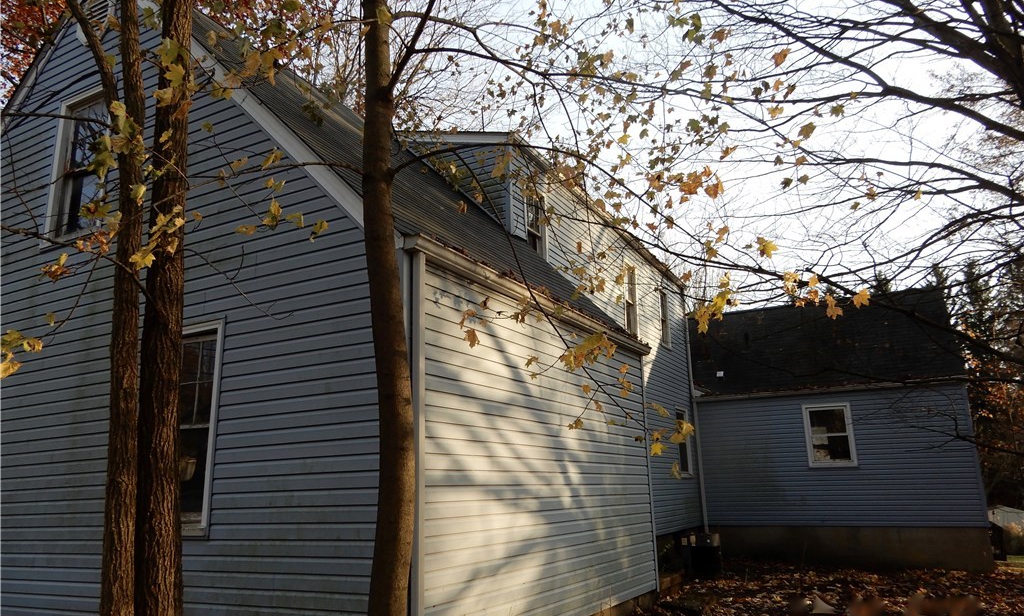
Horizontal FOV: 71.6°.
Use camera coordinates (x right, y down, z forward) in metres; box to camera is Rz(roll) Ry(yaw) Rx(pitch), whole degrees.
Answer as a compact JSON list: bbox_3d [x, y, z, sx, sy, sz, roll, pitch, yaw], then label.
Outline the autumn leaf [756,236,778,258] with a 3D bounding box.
[{"bbox_3d":[1.349,-0.320,3.750,0.110,0.110,0.045,-7,-16,20],"label":"autumn leaf"}]

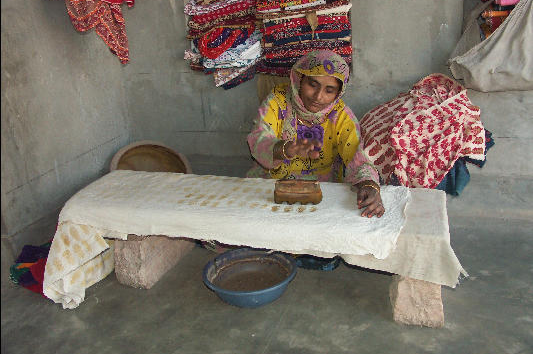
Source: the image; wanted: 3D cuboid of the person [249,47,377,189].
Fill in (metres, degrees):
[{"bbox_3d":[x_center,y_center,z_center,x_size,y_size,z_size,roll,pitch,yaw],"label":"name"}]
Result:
[{"bbox_3d":[0.207,-0.077,2.039,0.562,0.869,0.562,1,20,11],"label":"person"}]

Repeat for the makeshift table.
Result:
[{"bbox_3d":[-0.063,0.256,1.926,1.516,0.350,0.445,3,21,16],"label":"makeshift table"}]

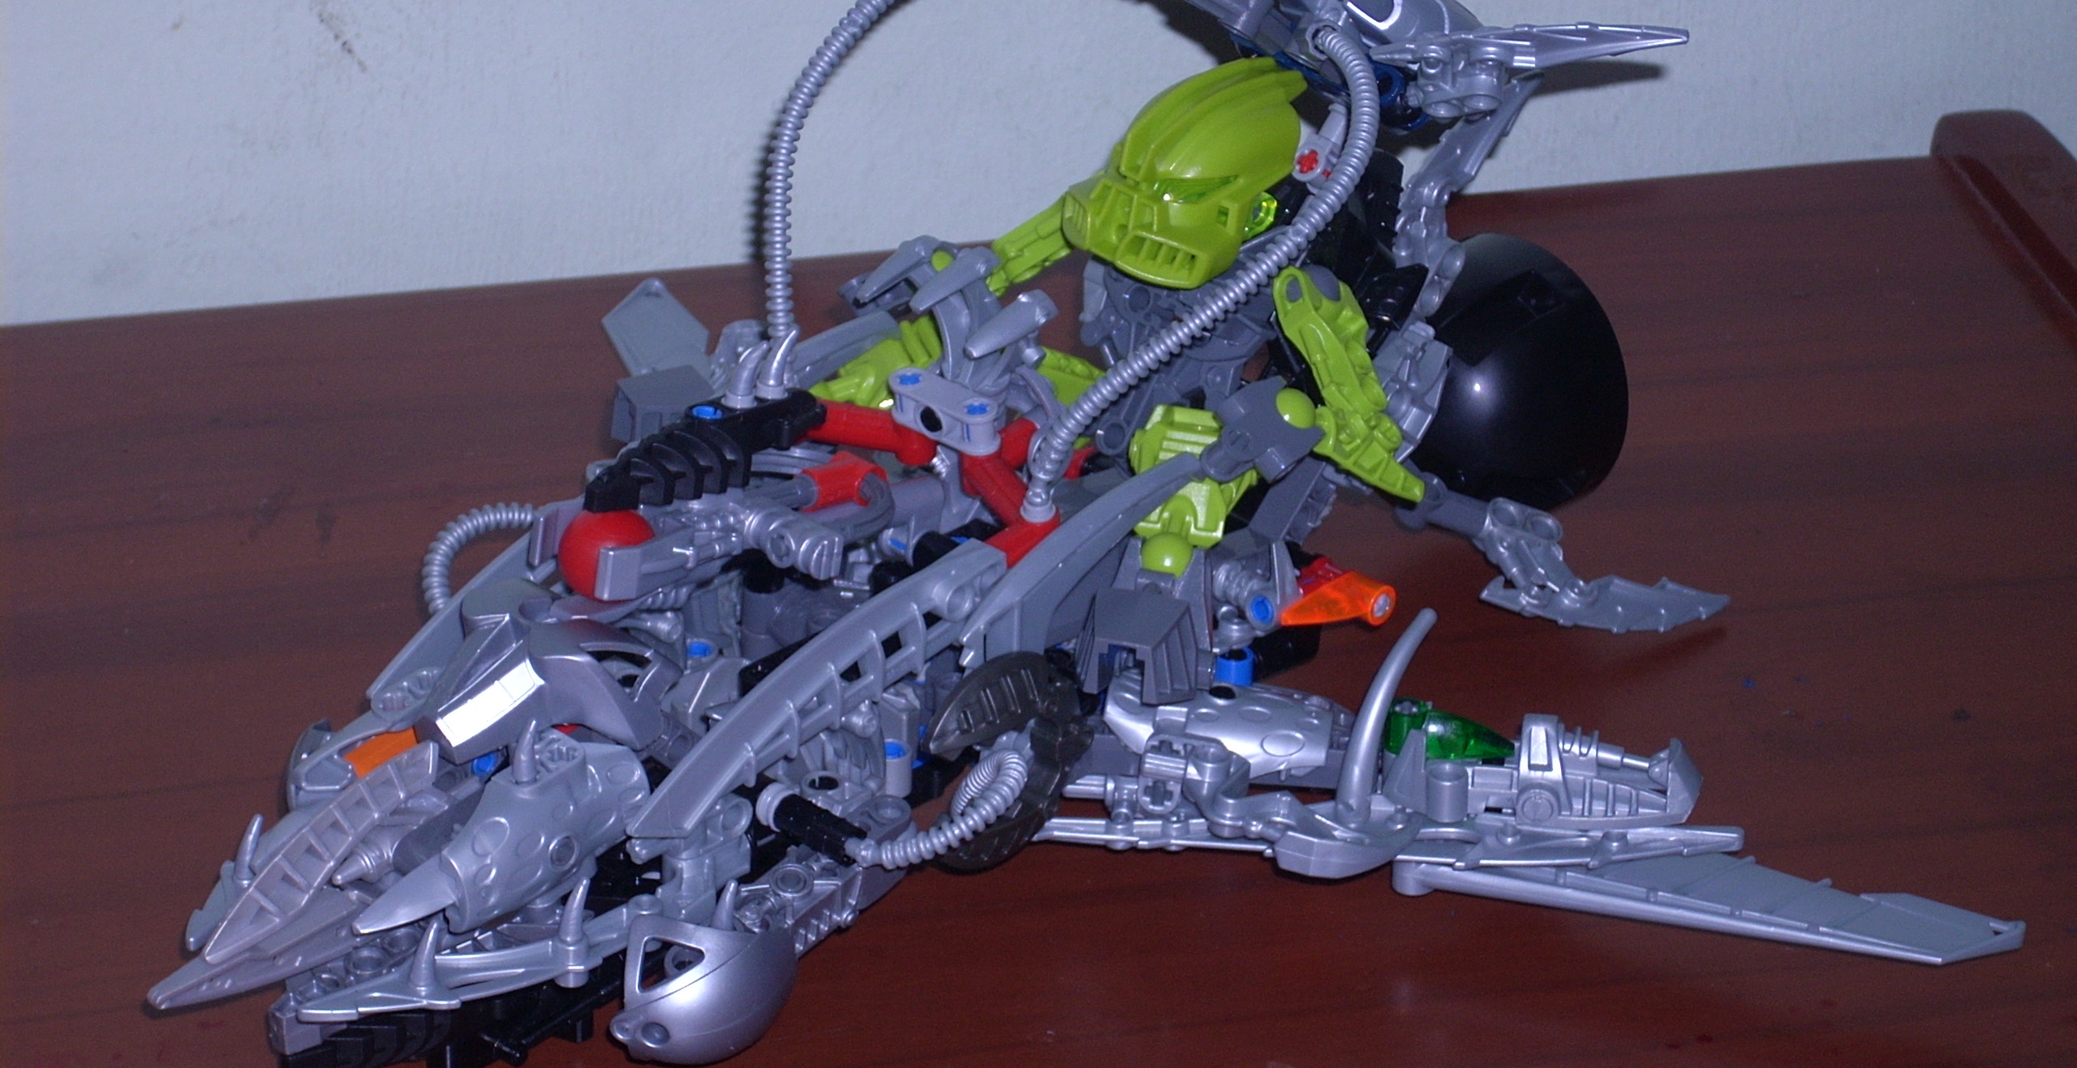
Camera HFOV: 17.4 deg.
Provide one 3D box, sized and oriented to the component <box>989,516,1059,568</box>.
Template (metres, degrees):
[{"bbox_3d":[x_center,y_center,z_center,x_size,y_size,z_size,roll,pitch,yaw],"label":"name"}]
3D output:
[{"bbox_3d":[-0.003,0.001,1.222,0.008,0.009,0.015,22,34,36],"label":"component"}]

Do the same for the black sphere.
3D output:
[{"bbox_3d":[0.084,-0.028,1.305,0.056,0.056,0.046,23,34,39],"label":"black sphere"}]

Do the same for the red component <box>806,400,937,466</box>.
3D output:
[{"bbox_3d":[-0.031,-0.019,1.248,0.025,0.010,0.007,8,28,16],"label":"red component"}]

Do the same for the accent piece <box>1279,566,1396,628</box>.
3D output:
[{"bbox_3d":[0.055,0.012,1.238,0.008,0.009,0.024,23,34,39],"label":"accent piece"}]

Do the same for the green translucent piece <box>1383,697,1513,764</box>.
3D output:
[{"bbox_3d":[0.074,0.035,1.215,0.024,0.008,0.008,5,27,9],"label":"green translucent piece"}]

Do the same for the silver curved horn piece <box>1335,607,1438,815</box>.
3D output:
[{"bbox_3d":[0.062,0.031,1.205,0.019,0.039,0.010,7,27,13],"label":"silver curved horn piece"}]

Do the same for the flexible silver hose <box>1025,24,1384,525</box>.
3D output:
[{"bbox_3d":[0.029,-0.048,1.243,0.022,0.068,0.092,22,34,36],"label":"flexible silver hose"}]

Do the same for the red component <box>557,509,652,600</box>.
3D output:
[{"bbox_3d":[-0.074,0.003,1.170,0.017,0.017,0.017,0,26,0],"label":"red component"}]

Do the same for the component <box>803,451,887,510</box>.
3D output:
[{"bbox_3d":[-0.035,-0.010,1.235,0.015,0.009,0.009,-11,29,-20],"label":"component"}]

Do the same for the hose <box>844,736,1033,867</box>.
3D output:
[{"bbox_3d":[-0.017,0.047,1.188,0.013,0.011,0.035,22,34,36],"label":"hose"}]

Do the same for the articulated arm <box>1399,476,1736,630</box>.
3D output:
[{"bbox_3d":[0.098,0.004,1.270,0.060,0.024,0.021,5,27,9],"label":"articulated arm"}]

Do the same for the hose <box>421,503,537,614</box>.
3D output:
[{"bbox_3d":[-0.102,0.005,1.240,0.022,0.016,0.030,23,34,39],"label":"hose"}]

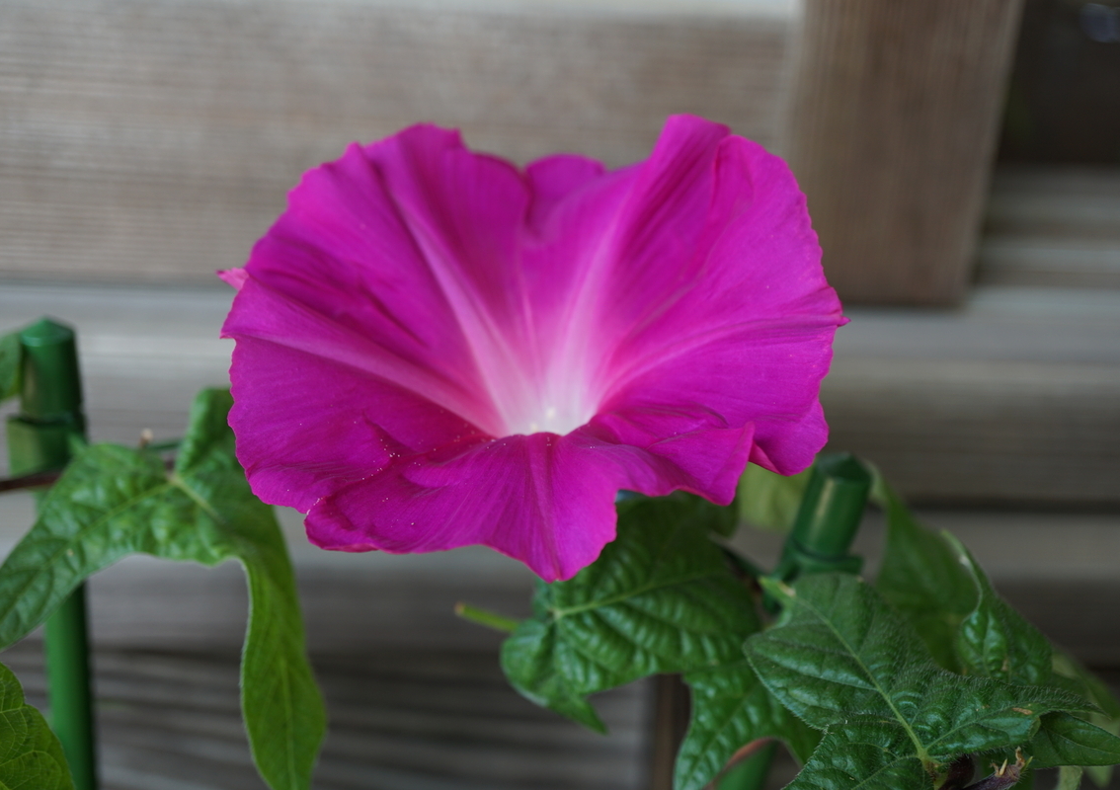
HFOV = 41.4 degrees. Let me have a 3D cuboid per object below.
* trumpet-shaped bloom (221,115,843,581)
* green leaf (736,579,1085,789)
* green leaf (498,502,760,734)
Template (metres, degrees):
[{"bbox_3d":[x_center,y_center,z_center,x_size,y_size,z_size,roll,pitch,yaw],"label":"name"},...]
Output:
[{"bbox_3d":[-0.004,0.002,0.294,0.118,0.055,0.108,-2,49,3],"label":"trumpet-shaped bloom"},{"bbox_3d":[0.065,0.052,0.268,0.060,0.018,0.052,-31,62,-19],"label":"green leaf"},{"bbox_3d":[0.015,0.044,0.297,0.052,0.018,0.050,-13,61,-7],"label":"green leaf"}]

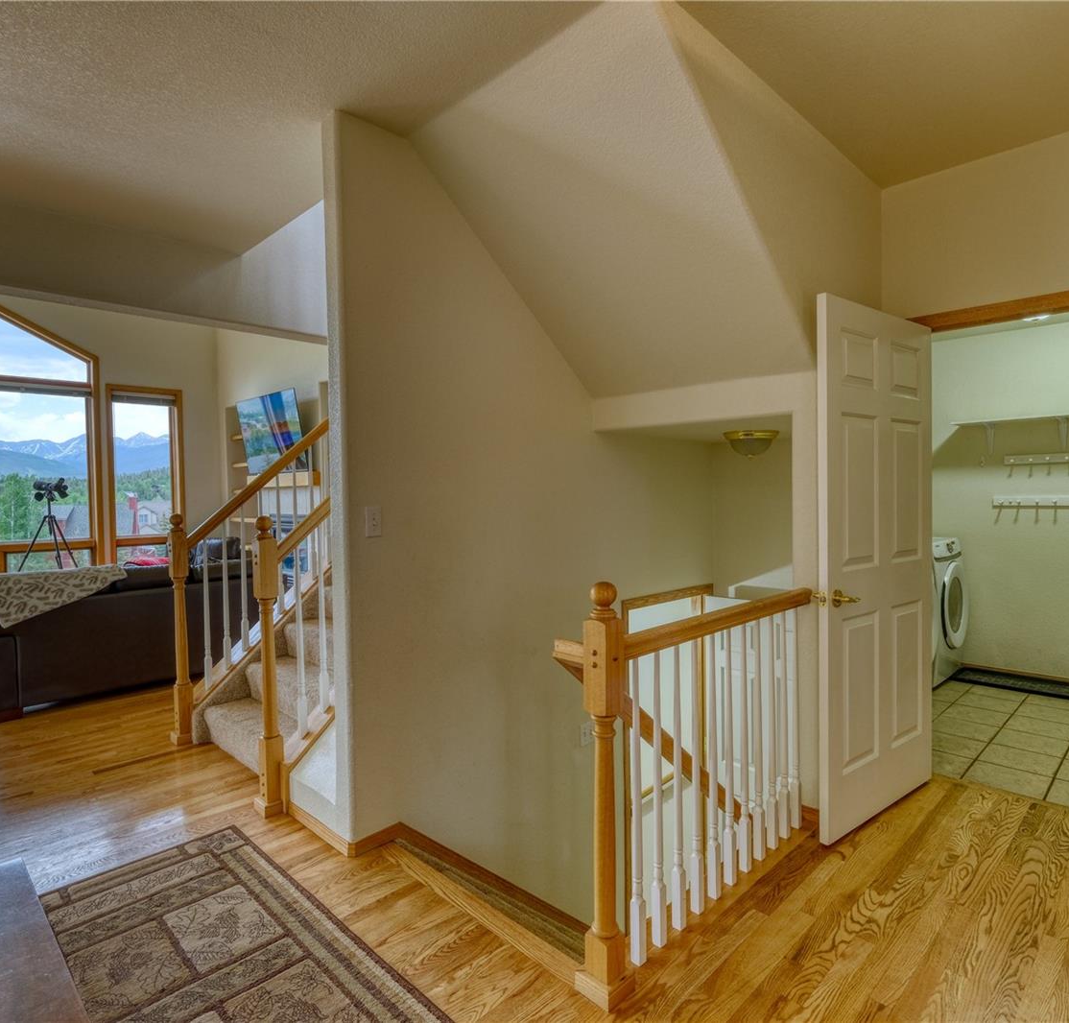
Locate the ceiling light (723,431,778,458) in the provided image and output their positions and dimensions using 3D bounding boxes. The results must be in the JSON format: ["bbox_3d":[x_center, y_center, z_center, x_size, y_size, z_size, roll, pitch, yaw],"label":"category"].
[{"bbox_3d":[1.192,-0.358,3.516,0.306,0.145,0.306,1,2,43],"label":"ceiling light"}]

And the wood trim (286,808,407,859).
[{"bbox_3d":[-0.784,1.237,2.590,0.515,0.062,0.235,1,2,43],"label":"wood trim"}]

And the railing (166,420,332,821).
[{"bbox_3d":[-1.193,0.293,3.443,1.235,1.920,1.100,1,2,43],"label":"railing"}]

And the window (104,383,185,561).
[{"bbox_3d":[-4.748,-0.274,7.856,0.140,2.460,0.810,1,2,45],"label":"window"}]

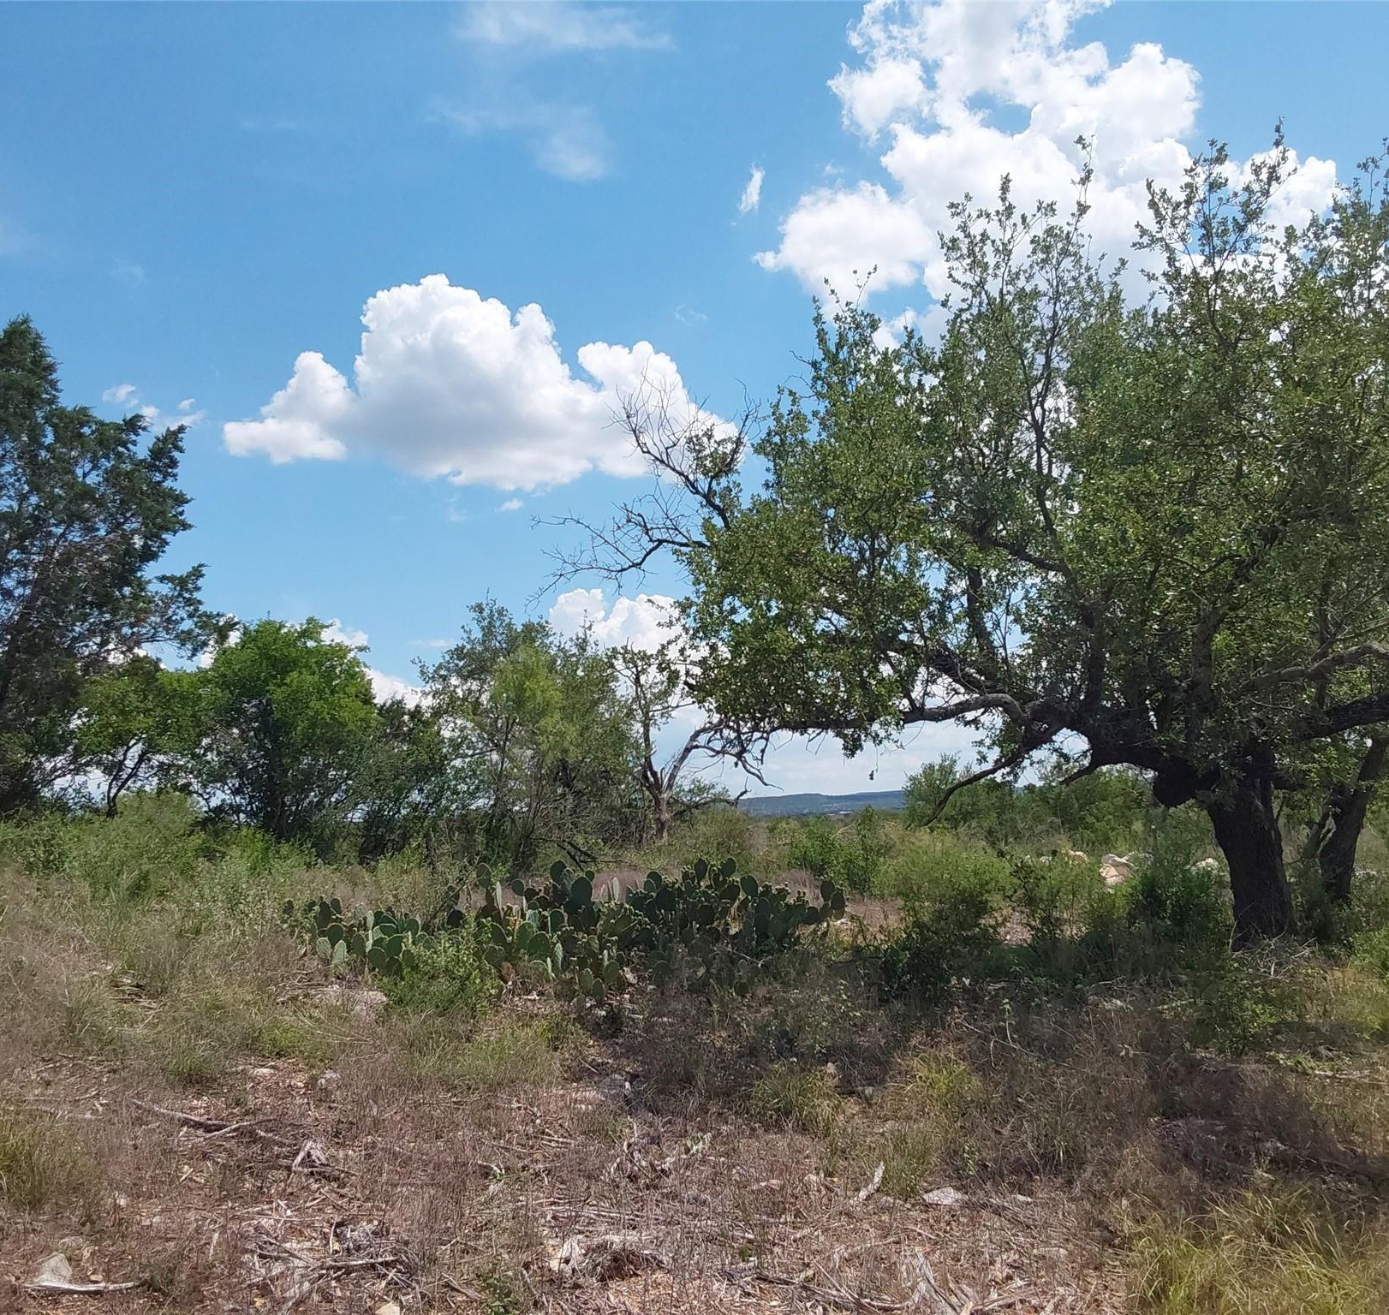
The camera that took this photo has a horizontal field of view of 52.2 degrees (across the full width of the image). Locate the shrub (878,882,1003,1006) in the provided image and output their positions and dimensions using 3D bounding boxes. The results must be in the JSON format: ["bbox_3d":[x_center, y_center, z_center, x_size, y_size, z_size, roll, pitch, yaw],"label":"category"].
[{"bbox_3d":[2.115,2.463,12.200,1.090,1.010,1.050,0,-6,0],"label":"shrub"}]

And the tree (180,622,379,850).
[{"bbox_3d":[-7.425,1.318,25.500,3.480,4.050,3.400,0,-6,0],"label":"tree"}]

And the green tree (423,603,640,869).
[{"bbox_3d":[-2.816,1.361,24.500,3.690,4.540,3.600,0,-6,0],"label":"green tree"}]

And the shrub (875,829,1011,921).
[{"bbox_3d":[2.812,2.465,16.000,1.470,1.040,1.400,0,-6,0],"label":"shrub"}]

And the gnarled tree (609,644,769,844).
[{"bbox_3d":[-0.100,1.595,26.000,2.880,3.630,2.800,0,-6,0],"label":"gnarled tree"}]

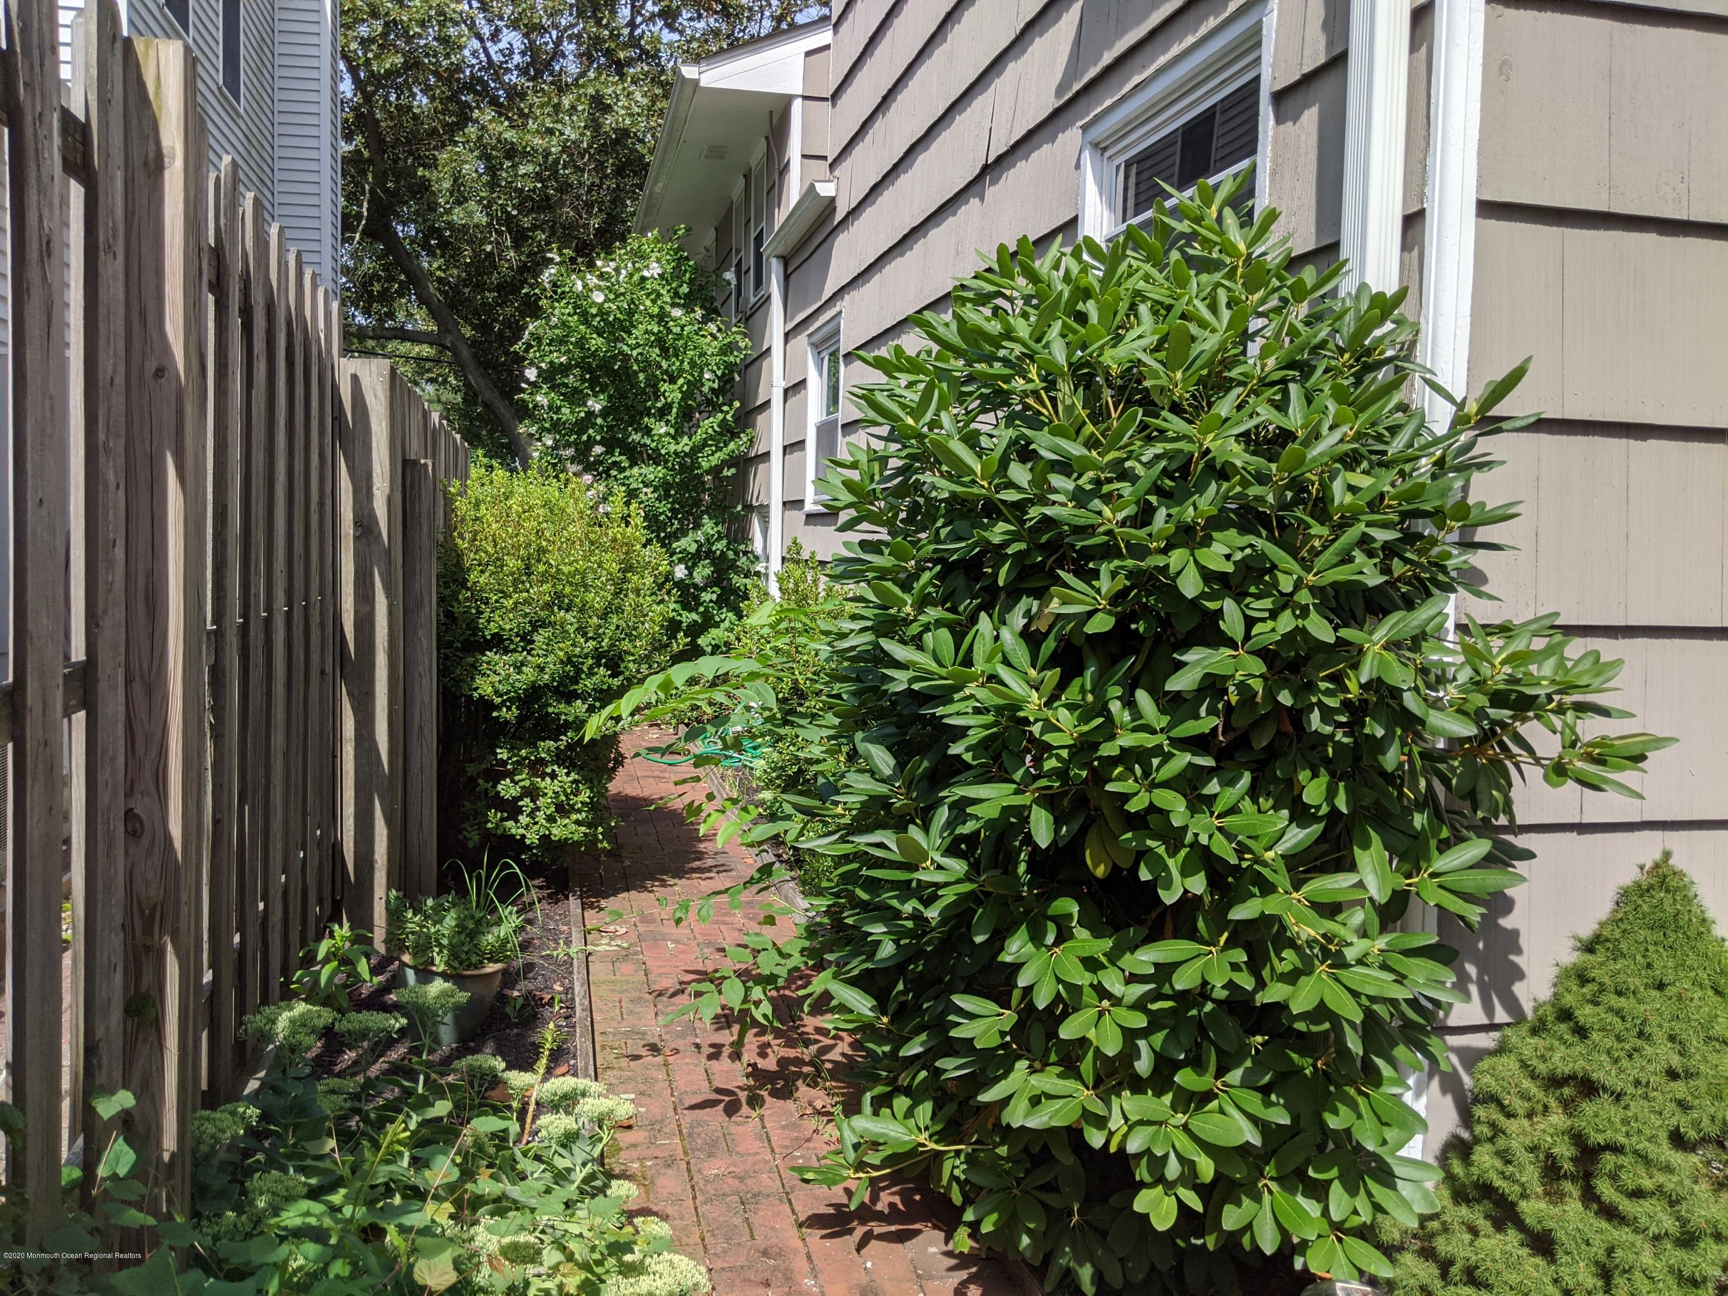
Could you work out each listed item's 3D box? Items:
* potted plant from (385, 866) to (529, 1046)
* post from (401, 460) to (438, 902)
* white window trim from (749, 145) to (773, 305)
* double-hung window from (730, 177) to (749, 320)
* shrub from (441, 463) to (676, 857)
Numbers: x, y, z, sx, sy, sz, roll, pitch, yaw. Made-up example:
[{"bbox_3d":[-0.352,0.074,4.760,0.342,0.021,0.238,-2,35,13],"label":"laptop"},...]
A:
[{"bbox_3d":[-1.119,0.817,3.713,0.380,0.430,0.360,0,5,-13],"label":"potted plant"},{"bbox_3d":[-1.493,0.177,4.530,0.105,1.609,0.105,0,5,-13],"label":"post"},{"bbox_3d":[-0.816,-3.285,10.575,0.090,1.200,0.870,0,5,-13],"label":"white window trim"},{"bbox_3d":[-1.064,-3.388,11.693,0.100,1.180,0.830,0,5,-13],"label":"double-hung window"},{"bbox_3d":[-1.355,0.020,6.021,1.030,1.700,1.150,0,5,-13],"label":"shrub"}]

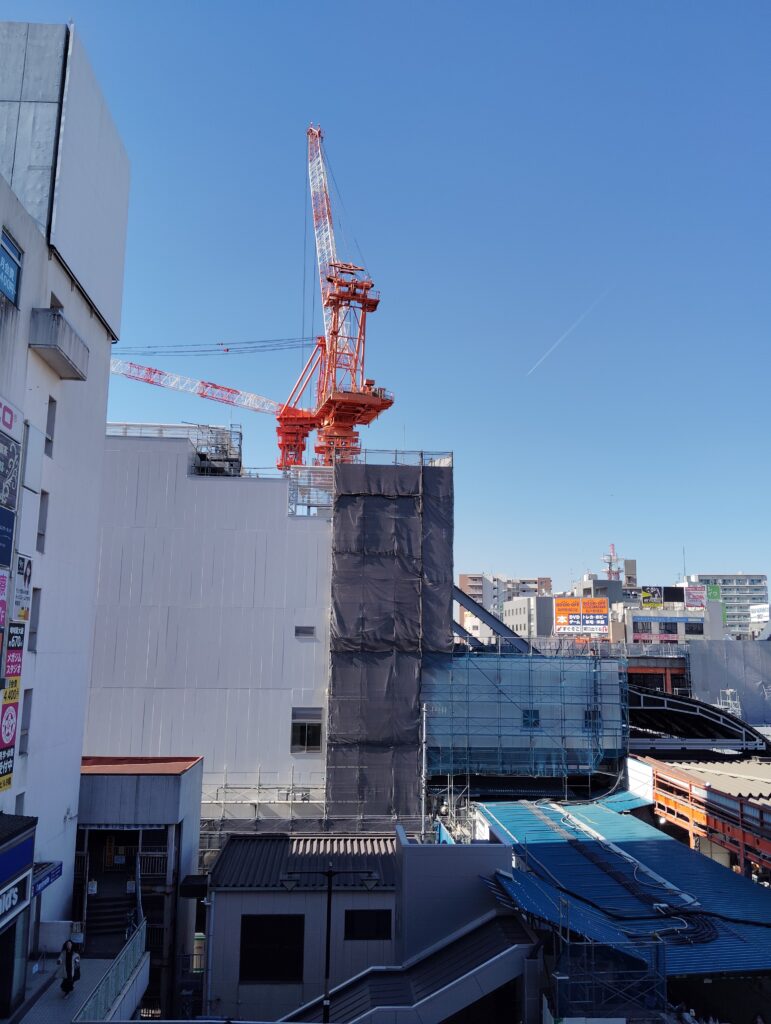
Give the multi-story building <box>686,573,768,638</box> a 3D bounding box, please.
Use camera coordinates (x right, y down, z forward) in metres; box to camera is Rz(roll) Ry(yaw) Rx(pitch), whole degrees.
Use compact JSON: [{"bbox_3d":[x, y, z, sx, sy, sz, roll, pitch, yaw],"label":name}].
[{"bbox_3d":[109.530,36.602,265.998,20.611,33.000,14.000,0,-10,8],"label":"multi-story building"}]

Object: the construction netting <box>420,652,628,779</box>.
[{"bbox_3d":[8.004,11.635,48.339,11.550,7.054,1.800,1,-10,0],"label":"construction netting"}]

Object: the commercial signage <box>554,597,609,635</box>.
[{"bbox_3d":[31.669,16.724,134.223,8.348,6.039,0.500,-2,-10,14],"label":"commercial signage"}]

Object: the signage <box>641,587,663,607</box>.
[{"bbox_3d":[48.097,15.429,149.729,3.485,3.903,0.300,0,-10,5],"label":"signage"}]

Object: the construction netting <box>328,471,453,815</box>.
[{"bbox_3d":[0.344,6.933,46.909,6.645,19.290,2.400,1,-10,0],"label":"construction netting"}]

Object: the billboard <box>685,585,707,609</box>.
[{"bbox_3d":[56.008,15.342,149.768,3.501,4.084,0.300,0,-10,5],"label":"billboard"}]

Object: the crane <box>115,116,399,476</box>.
[{"bbox_3d":[-13.818,-23.788,95.519,28.565,35.271,14.000,1,-10,0],"label":"crane"}]

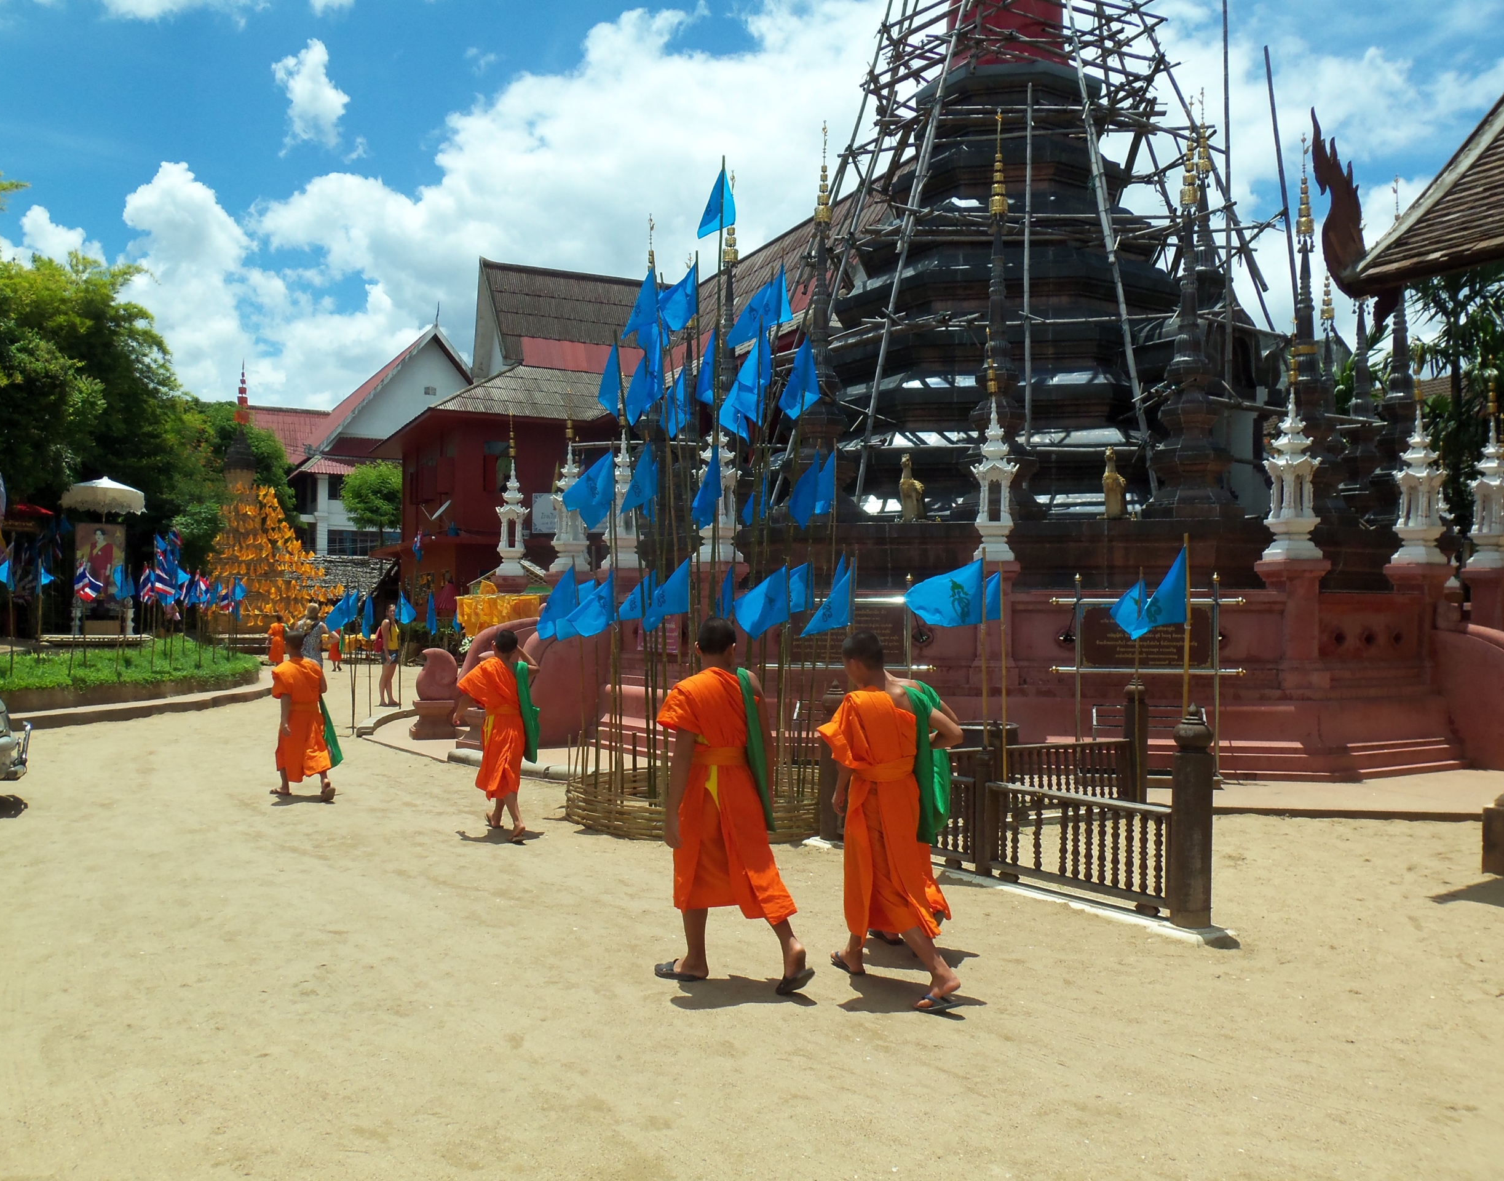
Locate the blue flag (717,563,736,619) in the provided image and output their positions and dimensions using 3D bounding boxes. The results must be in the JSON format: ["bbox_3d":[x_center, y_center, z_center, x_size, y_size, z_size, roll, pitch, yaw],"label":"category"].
[{"bbox_3d":[-0.204,0.015,10.650,0.220,0.448,0.120,0,-1,40],"label":"blue flag"}]

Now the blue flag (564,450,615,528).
[{"bbox_3d":[-1.203,-0.736,9.737,0.417,0.578,0.139,0,-1,20],"label":"blue flag"}]

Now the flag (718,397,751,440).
[{"bbox_3d":[-0.140,-1.506,11.100,0.280,0.480,0.180,0,-1,0],"label":"flag"}]

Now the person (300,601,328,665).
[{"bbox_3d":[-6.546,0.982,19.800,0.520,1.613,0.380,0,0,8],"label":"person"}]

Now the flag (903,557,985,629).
[{"bbox_3d":[1.160,0.015,7.948,0.497,0.414,0.119,0,-1,15],"label":"flag"}]

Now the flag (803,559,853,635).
[{"bbox_3d":[0.520,0.051,9.141,0.387,0.526,0.129,0,-1,20],"label":"flag"}]

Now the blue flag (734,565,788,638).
[{"bbox_3d":[0.067,0.089,9.538,0.427,0.532,0.139,0,-1,15],"label":"blue flag"}]

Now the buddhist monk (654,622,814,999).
[{"bbox_3d":[-0.075,0.882,5.546,0.497,1.560,0.517,1,-2,-38],"label":"buddhist monk"}]

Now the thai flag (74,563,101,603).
[{"bbox_3d":[-11.593,-0.129,23.000,0.460,0.690,0.250,1,-1,-20],"label":"thai flag"}]

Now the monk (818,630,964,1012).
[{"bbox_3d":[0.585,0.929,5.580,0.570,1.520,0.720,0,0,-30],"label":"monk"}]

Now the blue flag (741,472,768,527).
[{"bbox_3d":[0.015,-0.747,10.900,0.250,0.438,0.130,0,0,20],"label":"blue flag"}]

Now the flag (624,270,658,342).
[{"bbox_3d":[-0.906,-2.332,10.800,0.290,0.590,0.180,0,-1,0],"label":"flag"}]

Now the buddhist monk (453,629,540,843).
[{"bbox_3d":[-1.827,1.002,9.419,0.556,1.490,0.457,1,-1,-24],"label":"buddhist monk"}]

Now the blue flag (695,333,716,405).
[{"bbox_3d":[-0.359,-1.701,10.134,0.099,0.546,0.238,1,-2,-40],"label":"blue flag"}]

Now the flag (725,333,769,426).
[{"bbox_3d":[-0.037,-1.605,10.035,0.358,0.697,0.159,0,-1,20],"label":"flag"}]

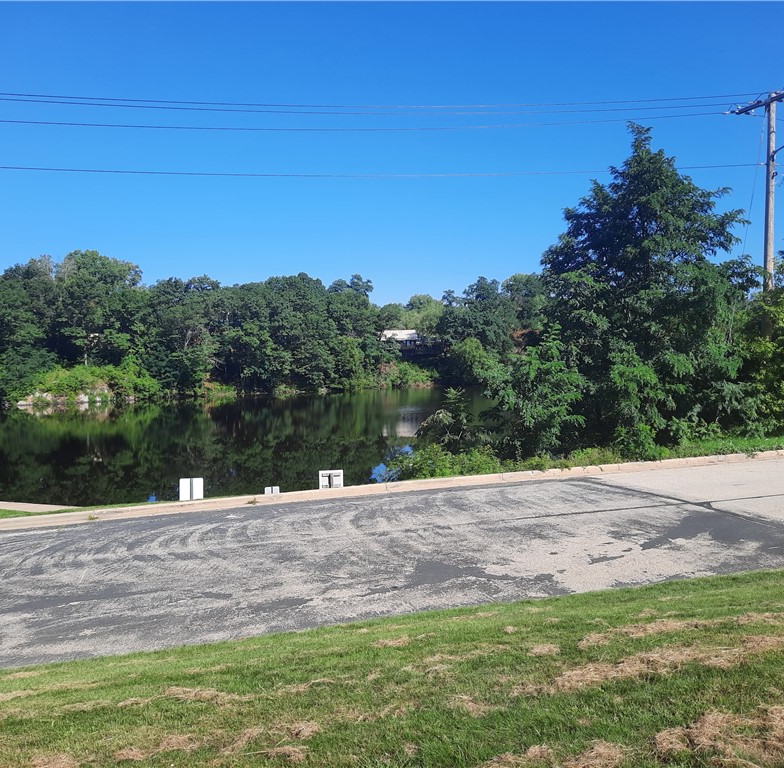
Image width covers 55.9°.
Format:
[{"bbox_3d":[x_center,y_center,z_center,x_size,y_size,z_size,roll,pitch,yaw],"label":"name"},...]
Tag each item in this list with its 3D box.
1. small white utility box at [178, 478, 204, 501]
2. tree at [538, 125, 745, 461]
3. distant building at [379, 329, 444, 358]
[{"bbox_3d":[-4.013,2.116,14.800,0.480,0.450,0.280,0,2,-13],"label":"small white utility box"},{"bbox_3d":[7.273,-2.722,21.300,5.700,9.200,5.400,1,2,16],"label":"tree"},{"bbox_3d":[3.692,-7.667,140.000,12.300,5.800,8.500,0,2,0],"label":"distant building"}]

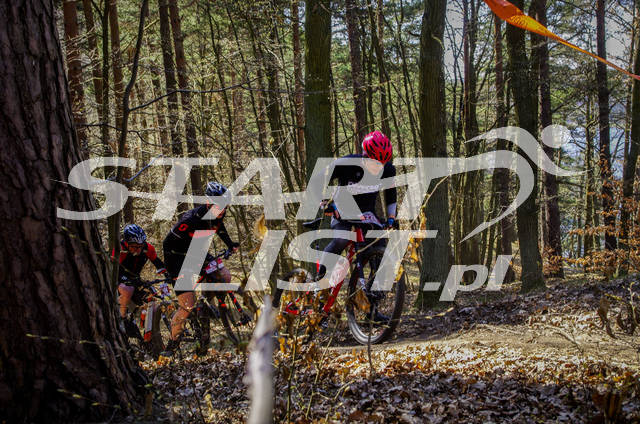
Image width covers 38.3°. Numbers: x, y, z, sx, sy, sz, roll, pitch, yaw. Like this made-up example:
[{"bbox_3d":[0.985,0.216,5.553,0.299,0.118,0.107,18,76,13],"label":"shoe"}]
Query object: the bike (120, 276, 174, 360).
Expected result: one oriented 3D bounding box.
[{"bbox_3d":[-1.900,1.160,9.420,0.700,1.060,1.800,-2,-4,-34],"label":"bike"}]

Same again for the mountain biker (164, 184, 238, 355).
[{"bbox_3d":[-1.105,0.527,8.600,0.620,1.580,0.820,-6,6,-33],"label":"mountain biker"}]

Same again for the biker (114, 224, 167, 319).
[{"bbox_3d":[-1.970,0.730,9.500,0.660,1.240,0.880,-2,1,-34],"label":"biker"}]

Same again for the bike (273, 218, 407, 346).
[{"bbox_3d":[0.109,0.562,7.289,0.700,1.060,1.840,10,-16,-30],"label":"bike"}]

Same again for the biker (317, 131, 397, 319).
[{"bbox_3d":[0.277,0.098,7.200,0.620,1.480,0.750,-6,6,-33],"label":"biker"}]

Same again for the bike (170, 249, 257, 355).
[{"bbox_3d":[-1.030,0.931,8.718,0.700,1.060,1.840,-20,1,-32],"label":"bike"}]

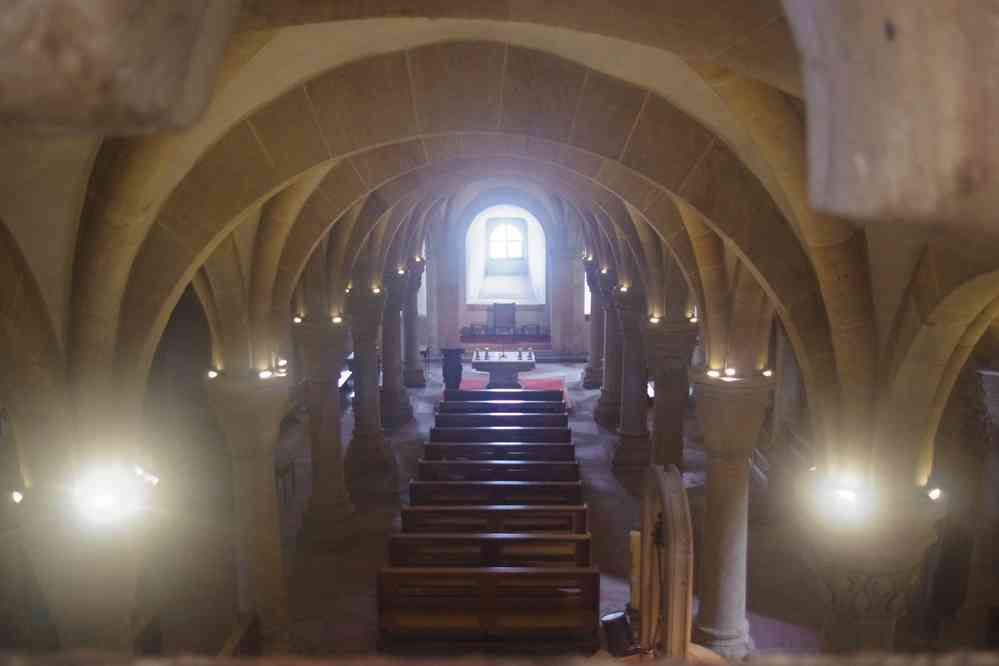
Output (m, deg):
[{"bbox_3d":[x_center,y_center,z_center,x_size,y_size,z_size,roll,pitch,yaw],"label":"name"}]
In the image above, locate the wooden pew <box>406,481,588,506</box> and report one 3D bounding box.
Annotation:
[{"bbox_3d":[-0.035,2.521,11.852,2.400,1.000,0.580,0,10,1],"label":"wooden pew"}]

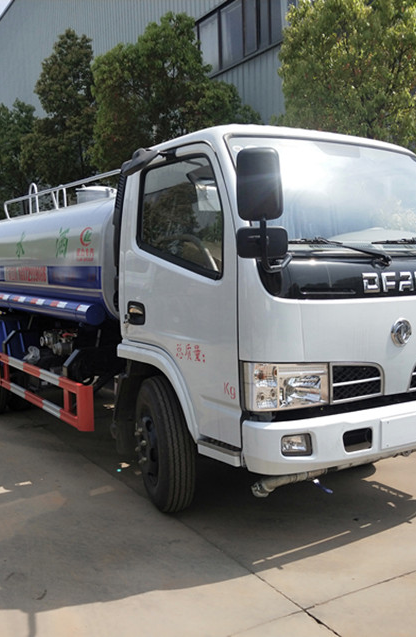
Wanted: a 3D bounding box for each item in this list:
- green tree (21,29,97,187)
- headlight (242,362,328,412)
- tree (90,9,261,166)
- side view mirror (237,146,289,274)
[{"bbox_3d":[-4.953,-4.826,20.227,2.800,9.110,2.800,-2,5,-13],"label":"green tree"},{"bbox_3d":[0.398,0.331,3.052,0.455,0.225,0.170,-4,6,-33],"label":"headlight"},{"bbox_3d":[-0.833,-3.376,14.312,3.900,7.220,3.800,-1,5,-3],"label":"tree"},{"bbox_3d":[0.248,-0.487,2.740,0.235,0.540,0.150,-3,6,-22],"label":"side view mirror"}]

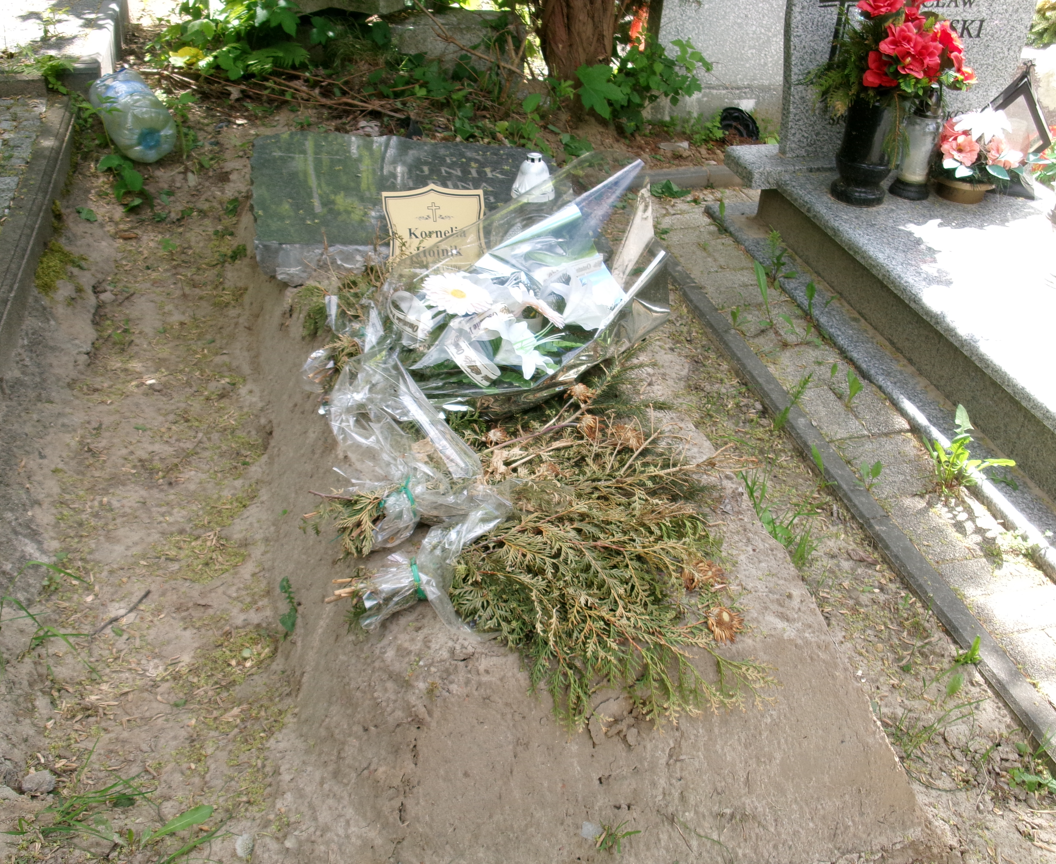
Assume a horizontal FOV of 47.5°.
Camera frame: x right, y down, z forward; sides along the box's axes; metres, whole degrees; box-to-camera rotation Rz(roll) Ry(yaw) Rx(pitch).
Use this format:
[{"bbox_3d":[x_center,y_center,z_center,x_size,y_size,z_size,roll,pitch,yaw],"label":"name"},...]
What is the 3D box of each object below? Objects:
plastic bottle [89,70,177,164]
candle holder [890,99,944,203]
[{"bbox_3d":[-1.179,-0.951,3.592,0.172,0.172,0.322,-18,47,-28],"label":"plastic bottle"},{"bbox_3d":[0.954,-0.703,2.905,0.100,0.262,0.100,11,33,15],"label":"candle holder"}]

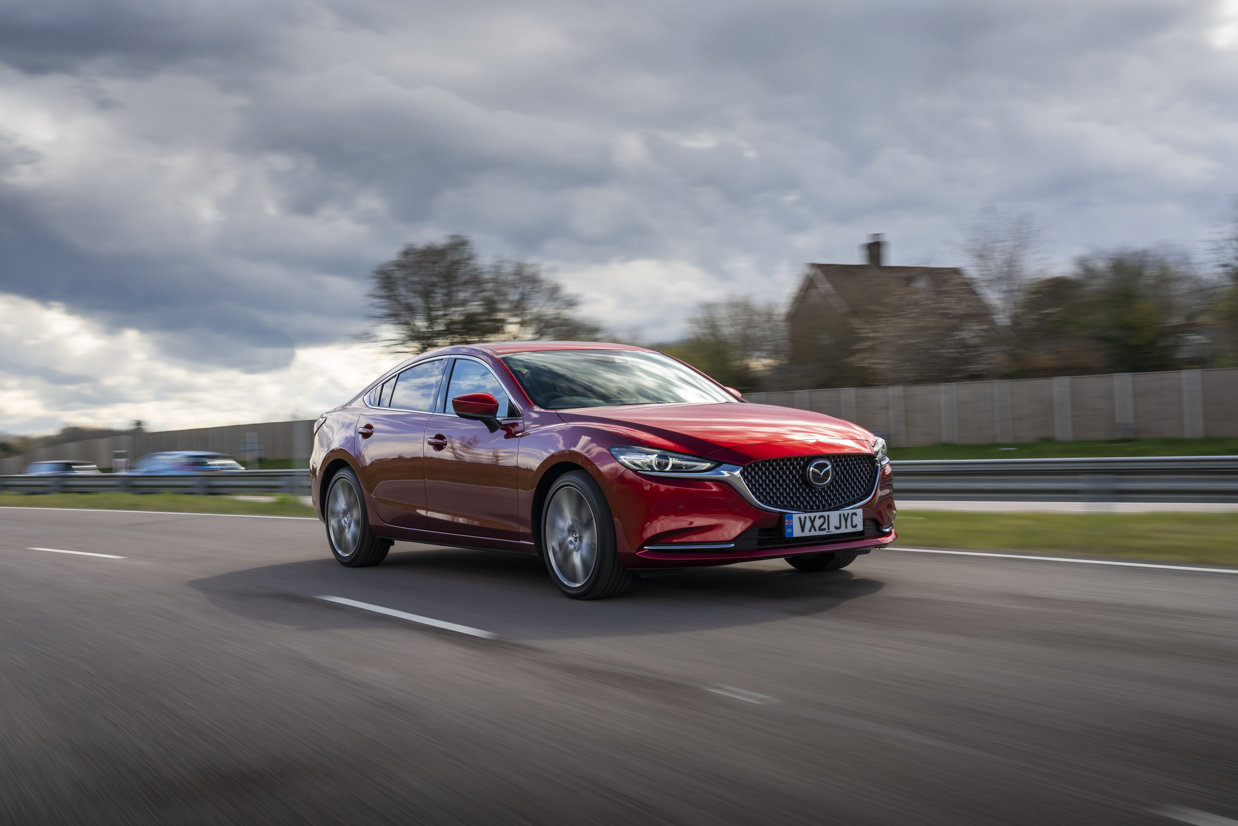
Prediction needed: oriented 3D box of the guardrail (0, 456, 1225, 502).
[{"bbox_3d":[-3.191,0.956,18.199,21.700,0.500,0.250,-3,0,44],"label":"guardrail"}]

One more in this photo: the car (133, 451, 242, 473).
[{"bbox_3d":[-12.790,1.870,42.500,4.300,1.480,1.800,-3,-1,44],"label":"car"}]

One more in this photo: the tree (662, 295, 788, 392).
[{"bbox_3d":[6.013,-2.417,82.000,7.200,8.700,7.000,-2,0,0],"label":"tree"}]

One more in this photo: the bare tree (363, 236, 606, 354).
[{"bbox_3d":[-8.595,-4.438,92.000,15.000,14.000,13.000,-2,0,0],"label":"bare tree"}]

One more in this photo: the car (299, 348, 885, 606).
[{"bbox_3d":[-0.370,0.268,9.211,1.900,1.450,4.870,-2,0,-35],"label":"car"}]

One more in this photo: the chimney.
[{"bbox_3d":[13.791,-8.779,78.000,0.900,1.850,0.850,-2,0,30],"label":"chimney"}]

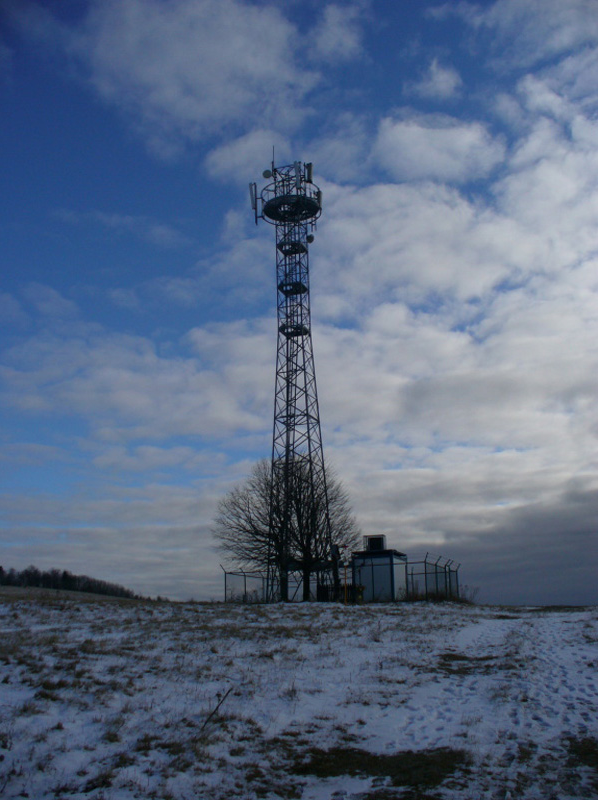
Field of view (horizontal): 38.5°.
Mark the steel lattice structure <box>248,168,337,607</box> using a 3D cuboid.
[{"bbox_3d":[-0.394,-1.934,54.269,4.700,29.300,4.500,-6,-15,18],"label":"steel lattice structure"}]

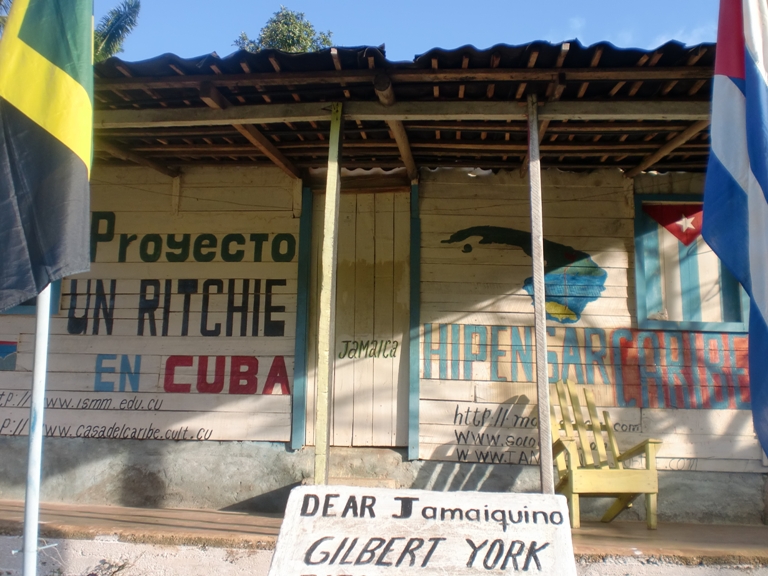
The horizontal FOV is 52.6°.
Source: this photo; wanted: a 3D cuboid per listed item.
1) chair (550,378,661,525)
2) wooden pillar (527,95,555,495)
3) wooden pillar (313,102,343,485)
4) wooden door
[{"bbox_3d":[1.380,1.099,5.253,0.690,0.950,0.690,4,-11,-11],"label":"chair"},{"bbox_3d":[0.877,0.127,4.329,0.065,2.583,0.070,-1,-11,6],"label":"wooden pillar"},{"bbox_3d":[-0.316,0.133,4.451,0.070,2.556,0.080,0,-11,6],"label":"wooden pillar"},{"bbox_3d":[-0.198,0.207,5.869,0.783,1.944,0.050,0,-11,6],"label":"wooden door"}]

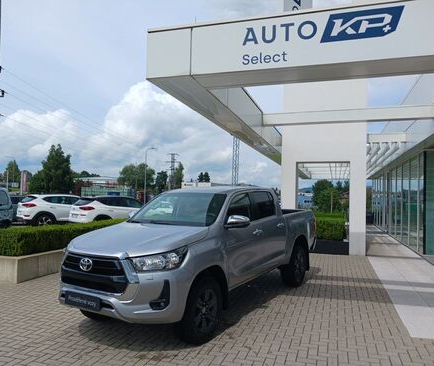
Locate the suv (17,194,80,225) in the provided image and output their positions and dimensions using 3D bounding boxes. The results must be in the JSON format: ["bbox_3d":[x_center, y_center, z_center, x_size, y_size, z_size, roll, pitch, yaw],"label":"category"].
[{"bbox_3d":[-7.700,1.390,19.300,4.470,1.650,1.870,2,-2,-44],"label":"suv"}]

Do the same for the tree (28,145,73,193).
[{"bbox_3d":[-21.873,-1.083,50.000,5.741,7.950,5.741,1,-2,-24],"label":"tree"}]

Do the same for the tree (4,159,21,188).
[{"bbox_3d":[-37.612,-0.432,70.000,3.145,7.413,3.145,1,-2,-28],"label":"tree"}]

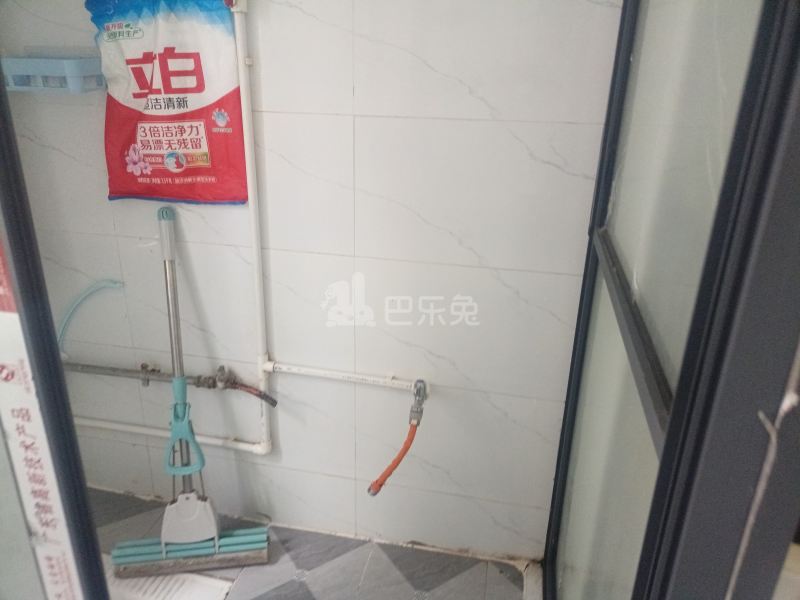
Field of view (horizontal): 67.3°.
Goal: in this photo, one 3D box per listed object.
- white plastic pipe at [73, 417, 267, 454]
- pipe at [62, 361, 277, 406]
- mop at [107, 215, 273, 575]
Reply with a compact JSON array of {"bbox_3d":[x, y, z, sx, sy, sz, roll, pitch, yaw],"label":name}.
[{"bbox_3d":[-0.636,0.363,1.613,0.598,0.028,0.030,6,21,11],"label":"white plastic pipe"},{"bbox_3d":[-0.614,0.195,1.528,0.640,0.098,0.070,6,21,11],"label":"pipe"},{"bbox_3d":[-0.533,0.222,1.461,0.370,0.907,0.110,-2,12,-8],"label":"mop"}]

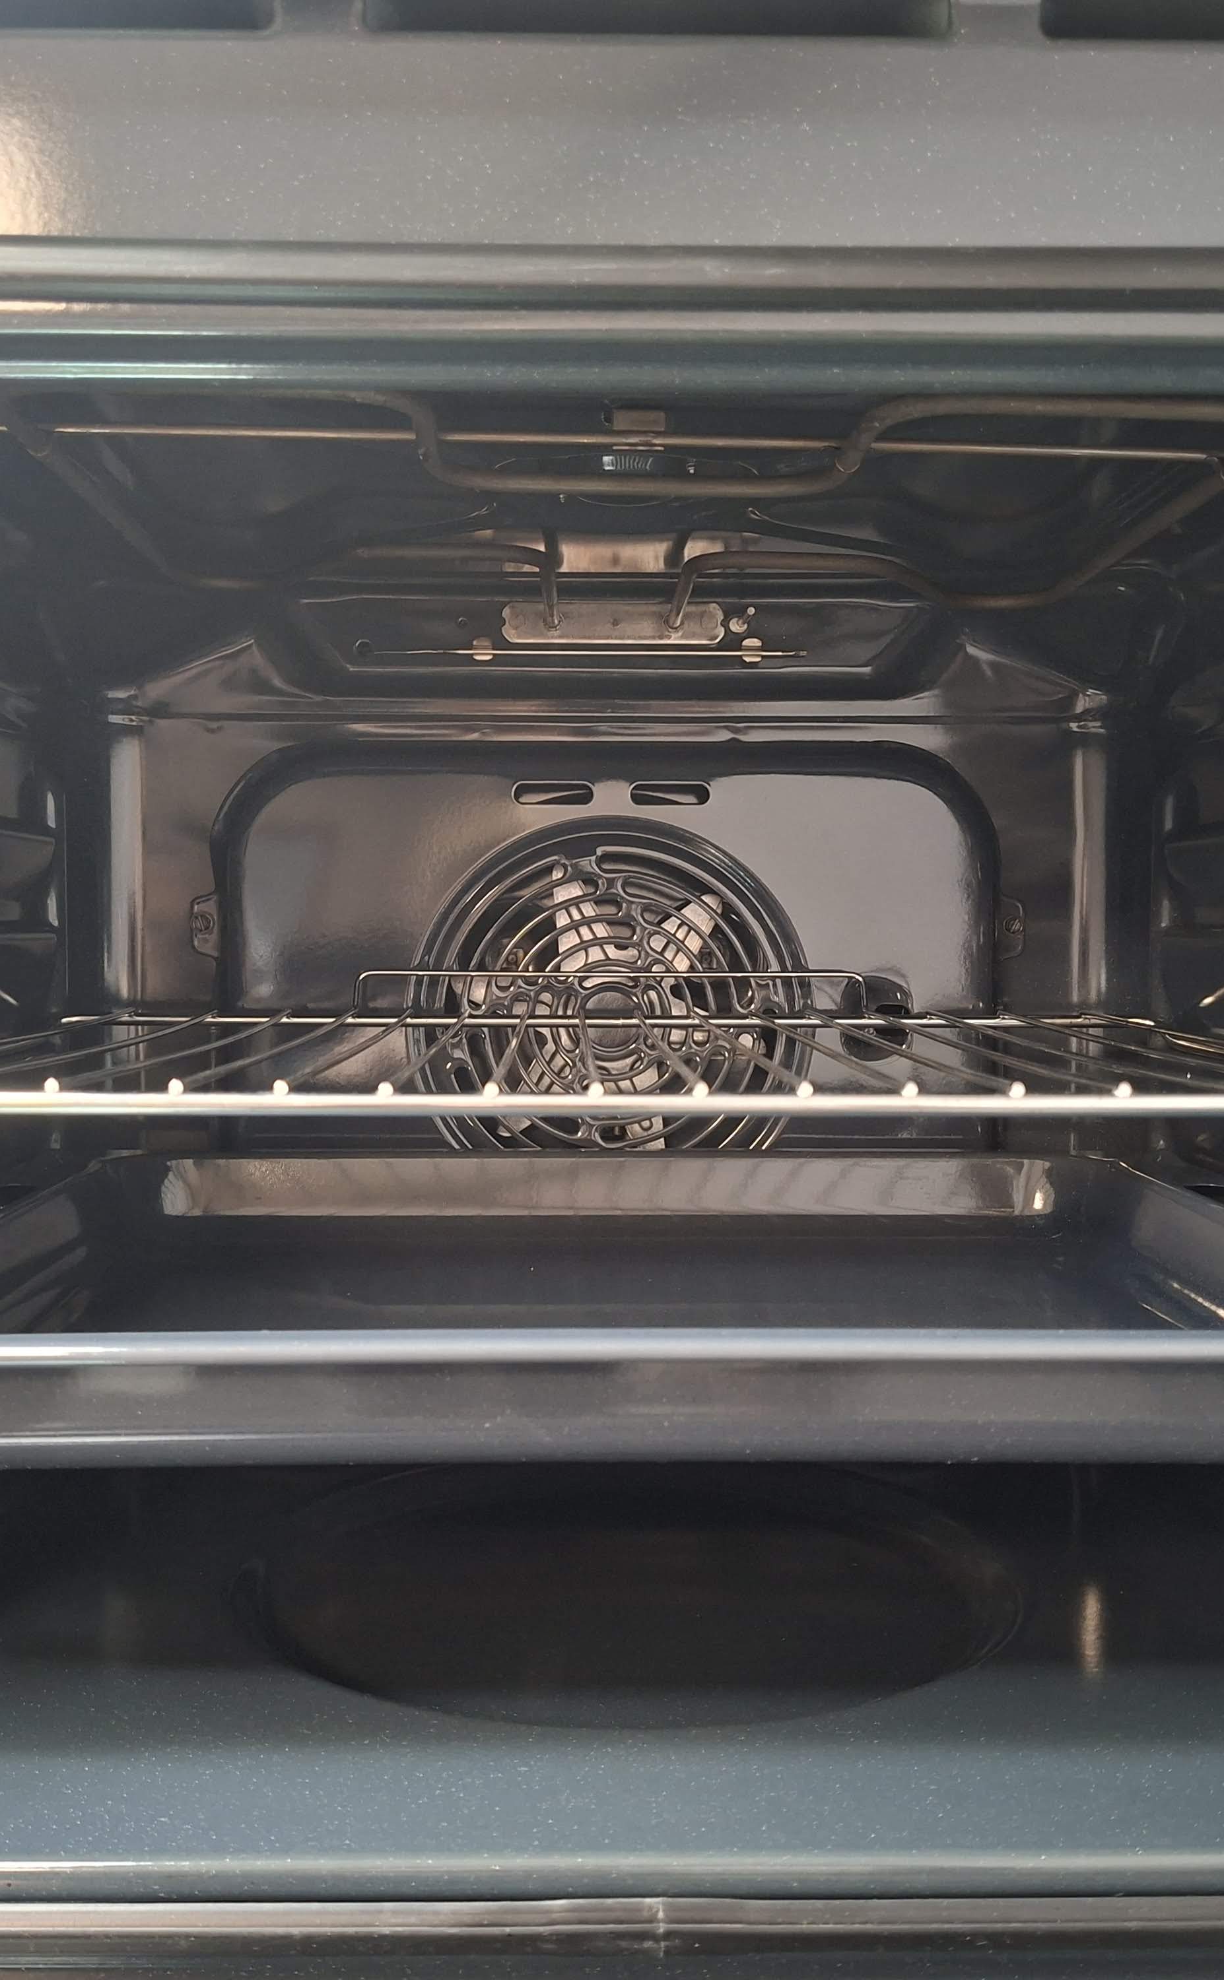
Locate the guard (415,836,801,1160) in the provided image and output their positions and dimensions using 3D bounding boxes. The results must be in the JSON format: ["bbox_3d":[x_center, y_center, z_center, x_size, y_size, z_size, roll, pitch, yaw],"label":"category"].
[{"bbox_3d":[0.000,0.014,0.775,0.175,0.175,0.020,0,2,-1],"label":"guard"}]

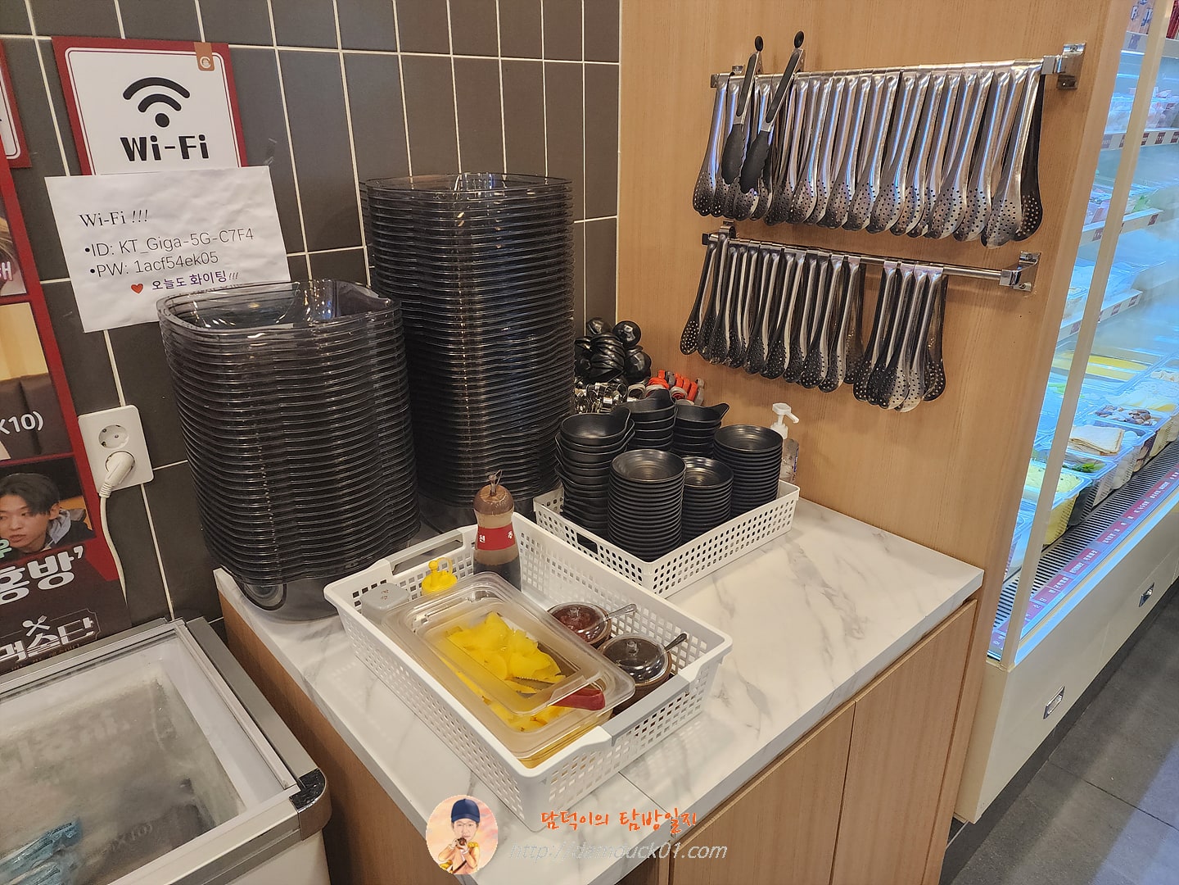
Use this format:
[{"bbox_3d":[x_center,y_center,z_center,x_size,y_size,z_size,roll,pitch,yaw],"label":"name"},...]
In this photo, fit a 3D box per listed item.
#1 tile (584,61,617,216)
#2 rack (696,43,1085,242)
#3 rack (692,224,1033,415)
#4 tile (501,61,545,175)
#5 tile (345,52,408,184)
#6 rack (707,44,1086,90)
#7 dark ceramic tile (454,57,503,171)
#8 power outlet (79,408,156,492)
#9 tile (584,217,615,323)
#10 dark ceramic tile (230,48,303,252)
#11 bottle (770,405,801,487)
[{"bbox_3d":[0.023,-0.620,1.632,0.094,0.300,0.010,-19,30,-38],"label":"tile"},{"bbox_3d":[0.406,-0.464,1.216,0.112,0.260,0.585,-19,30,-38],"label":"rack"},{"bbox_3d":[0.412,-0.224,1.344,0.120,0.255,0.590,-19,29,-38],"label":"rack"},{"bbox_3d":[-0.128,-0.576,1.529,0.100,0.300,0.010,-19,29,-38],"label":"tile"},{"bbox_3d":[-0.357,-0.495,1.337,0.100,0.300,0.010,-19,29,-38],"label":"tile"},{"bbox_3d":[0.422,-0.559,1.192,0.068,0.060,0.575,-19,30,-38],"label":"rack"},{"bbox_3d":[-0.203,-0.542,1.447,0.100,0.300,0.010,-19,30,-38],"label":"dark ceramic tile"},{"bbox_3d":[-0.712,0.012,1.185,0.077,0.123,0.013,-19,29,-38],"label":"power outlet"},{"bbox_3d":[0.024,-0.350,1.772,0.096,0.300,0.010,-19,29,-38],"label":"tile"},{"bbox_3d":[-0.508,-0.436,1.198,0.100,0.300,0.010,-19,30,-38],"label":"dark ceramic tile"},{"bbox_3d":[0.358,0.021,1.486,0.073,0.200,0.085,-10,25,-22],"label":"bottle"}]

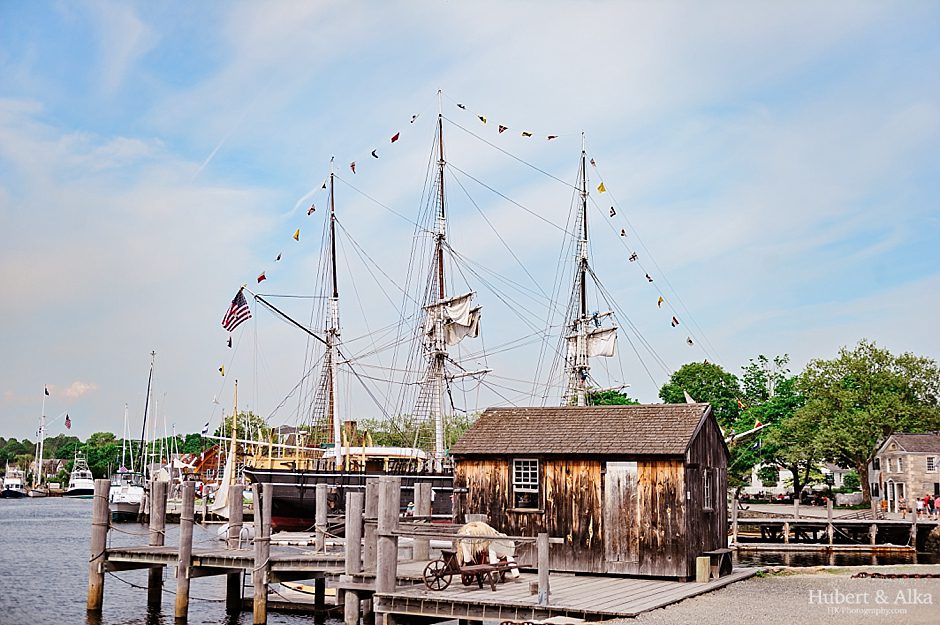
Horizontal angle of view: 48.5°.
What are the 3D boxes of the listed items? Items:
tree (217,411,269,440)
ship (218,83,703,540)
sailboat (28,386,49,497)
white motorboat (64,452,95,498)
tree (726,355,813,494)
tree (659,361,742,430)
[{"bbox_3d":[-32.456,19.624,148.725,8.500,11.300,8.500,1,-9,0],"label":"tree"},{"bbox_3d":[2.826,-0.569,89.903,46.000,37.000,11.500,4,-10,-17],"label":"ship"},{"bbox_3d":[-70.008,21.034,170.716,2.800,17.900,8.500,3,-10,-16],"label":"sailboat"},{"bbox_3d":[-62.026,26.545,169.823,4.200,7.200,11.500,7,-11,-33],"label":"white motorboat"},{"bbox_3d":[32.340,12.363,112.551,10.000,15.800,10.000,1,-9,0],"label":"tree"},{"bbox_3d":[26.621,13.594,121.458,10.500,16.100,10.500,1,-9,0],"label":"tree"}]

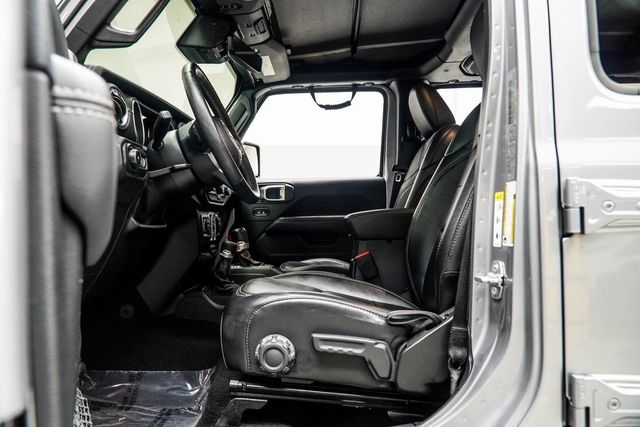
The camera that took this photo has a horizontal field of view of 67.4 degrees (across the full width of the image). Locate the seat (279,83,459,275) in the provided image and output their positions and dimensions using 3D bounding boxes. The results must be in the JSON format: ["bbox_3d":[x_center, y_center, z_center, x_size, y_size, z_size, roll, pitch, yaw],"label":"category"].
[{"bbox_3d":[0.208,-0.076,1.979,0.770,0.910,0.530,0,1,2],"label":"seat"}]

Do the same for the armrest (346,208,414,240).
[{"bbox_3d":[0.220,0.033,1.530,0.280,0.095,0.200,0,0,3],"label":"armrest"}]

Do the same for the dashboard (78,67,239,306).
[{"bbox_3d":[-0.430,-0.040,1.500,0.380,0.480,1.380,0,0,3],"label":"dashboard"}]

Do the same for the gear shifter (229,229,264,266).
[{"bbox_3d":[-0.237,0.112,1.550,0.100,0.130,0.075,0,0,3],"label":"gear shifter"}]

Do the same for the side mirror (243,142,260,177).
[{"bbox_3d":[-0.395,-0.275,2.460,0.100,0.178,0.220,0,0,20],"label":"side mirror"}]

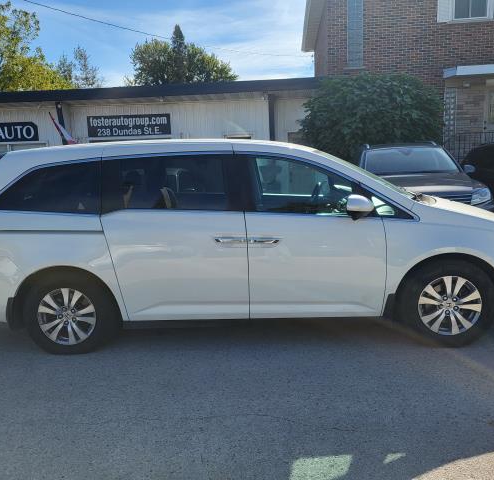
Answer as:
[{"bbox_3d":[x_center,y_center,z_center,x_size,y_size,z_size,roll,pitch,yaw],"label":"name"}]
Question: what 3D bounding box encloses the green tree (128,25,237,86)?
[{"bbox_3d":[-5.486,-13.114,43.203,9.600,11.690,9.000,-2,12,3],"label":"green tree"}]

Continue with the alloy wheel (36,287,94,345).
[{"bbox_3d":[-1.428,0.593,3.902,0.470,0.470,0.180,-2,12,2],"label":"alloy wheel"}]

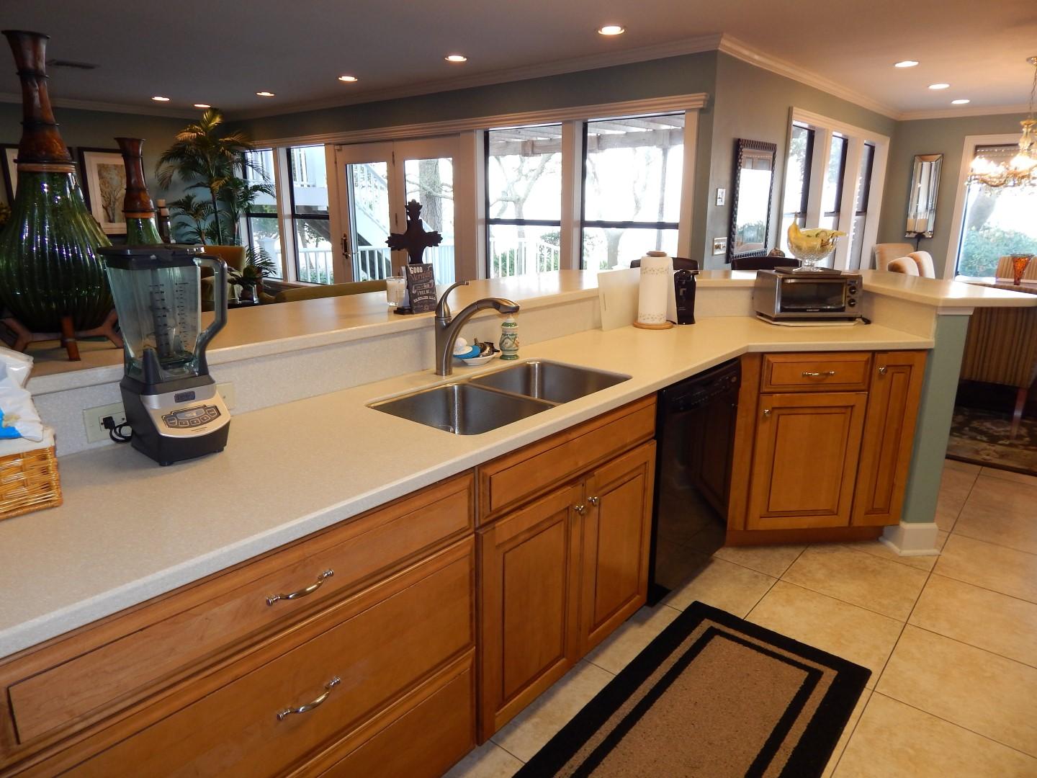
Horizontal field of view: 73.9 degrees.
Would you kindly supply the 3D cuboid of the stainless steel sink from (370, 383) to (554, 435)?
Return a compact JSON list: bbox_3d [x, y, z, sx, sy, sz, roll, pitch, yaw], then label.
[{"bbox_3d":[-0.153,0.140,1.904,0.392,0.197,0.357,12,19,38],"label":"stainless steel sink"}]

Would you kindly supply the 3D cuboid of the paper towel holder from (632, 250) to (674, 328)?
[{"bbox_3d":[0.570,-0.419,2.940,0.183,0.315,0.183,0,15,0],"label":"paper towel holder"}]

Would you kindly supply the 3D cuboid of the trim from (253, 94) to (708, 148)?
[{"bbox_3d":[-0.963,-2.329,6.203,5.670,0.095,0.065,12,19,38],"label":"trim"}]

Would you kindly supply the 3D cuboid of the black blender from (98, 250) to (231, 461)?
[{"bbox_3d":[-0.721,-0.086,1.462,0.245,0.430,0.200,-13,20,-41],"label":"black blender"}]

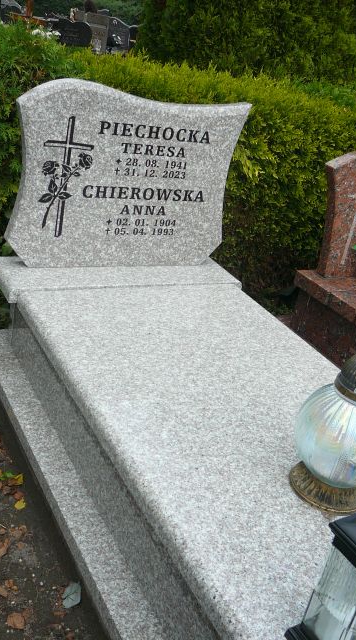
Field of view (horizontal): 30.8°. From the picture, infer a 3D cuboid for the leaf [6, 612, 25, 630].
[{"bbox_3d":[-0.322,0.598,1.287,0.037,0.010,0.038,7,26,-11],"label":"leaf"}]

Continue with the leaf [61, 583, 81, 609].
[{"bbox_3d":[-0.224,0.578,1.367,0.039,0.014,0.063,6,26,-11],"label":"leaf"}]

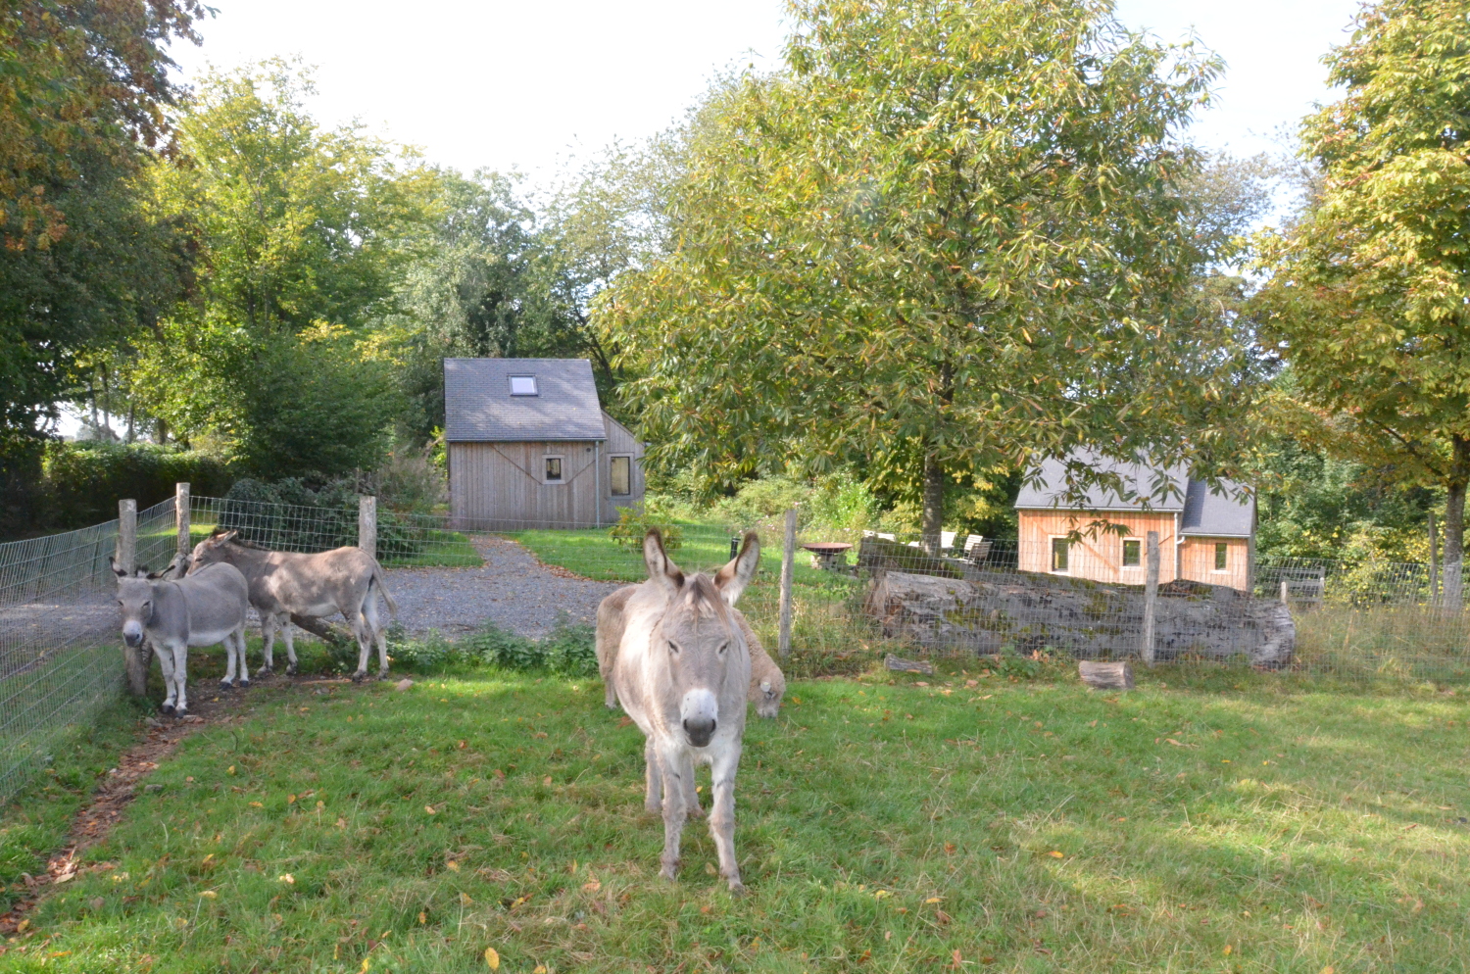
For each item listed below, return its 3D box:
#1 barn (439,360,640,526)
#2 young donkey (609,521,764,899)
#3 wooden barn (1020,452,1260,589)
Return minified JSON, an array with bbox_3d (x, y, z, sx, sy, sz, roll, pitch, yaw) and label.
[{"bbox_3d":[-5.977,-1.426,35.026,5.800,5.120,6.200,-1,2,-10],"label":"barn"},{"bbox_3d":[-0.205,0.815,4.416,0.500,1.320,1.450,-1,2,-9],"label":"young donkey"},{"bbox_3d":[11.993,0.727,32.534,6.000,4.900,5.400,1,3,28],"label":"wooden barn"}]

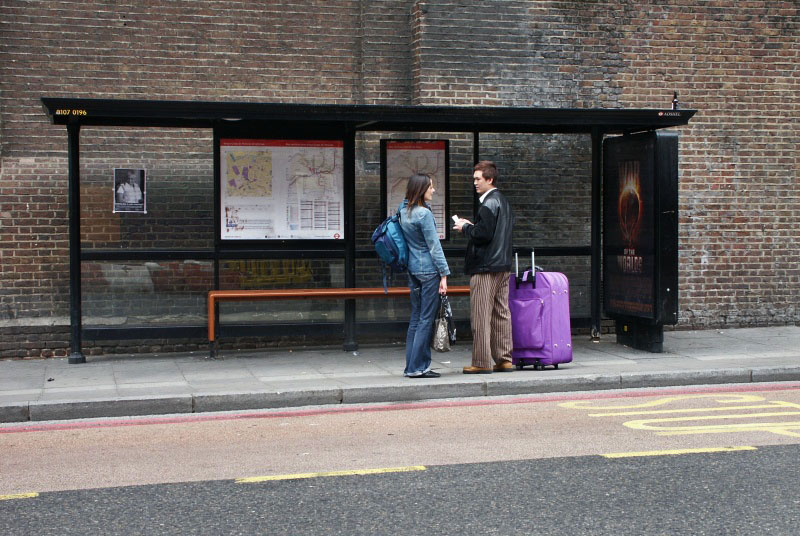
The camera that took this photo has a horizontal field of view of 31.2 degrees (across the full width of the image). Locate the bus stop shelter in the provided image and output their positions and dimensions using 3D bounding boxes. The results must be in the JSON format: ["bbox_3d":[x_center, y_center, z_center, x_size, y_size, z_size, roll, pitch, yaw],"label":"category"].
[{"bbox_3d":[-0.288,-0.327,13.742,6.190,2.356,1.460,-1,2,-17],"label":"bus stop shelter"}]

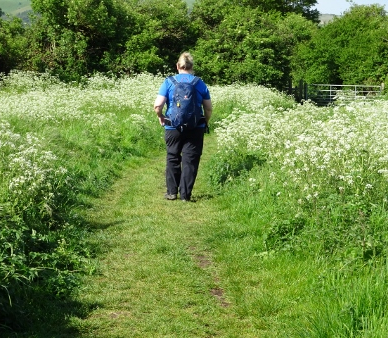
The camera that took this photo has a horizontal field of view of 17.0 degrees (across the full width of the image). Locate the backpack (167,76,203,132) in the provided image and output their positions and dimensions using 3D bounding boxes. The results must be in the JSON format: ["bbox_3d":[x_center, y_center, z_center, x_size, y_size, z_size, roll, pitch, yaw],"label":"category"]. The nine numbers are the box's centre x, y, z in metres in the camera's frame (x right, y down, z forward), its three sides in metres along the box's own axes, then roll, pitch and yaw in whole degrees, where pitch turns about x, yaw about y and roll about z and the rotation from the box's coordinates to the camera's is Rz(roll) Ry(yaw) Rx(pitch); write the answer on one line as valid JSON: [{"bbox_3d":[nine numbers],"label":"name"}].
[{"bbox_3d":[-0.096,-0.717,14.300,0.380,0.590,0.310,0,5,6],"label":"backpack"}]

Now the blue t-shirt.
[{"bbox_3d":[-0.104,-0.752,14.500,0.560,0.630,0.350,0,5,6],"label":"blue t-shirt"}]

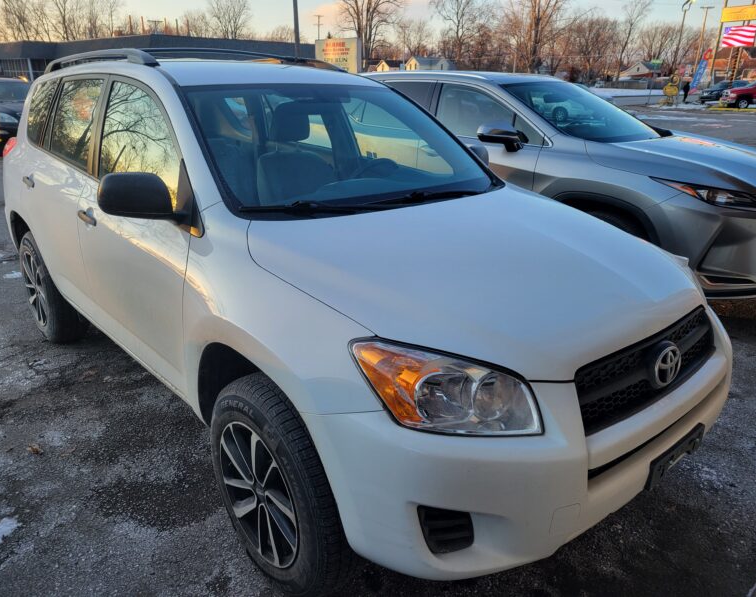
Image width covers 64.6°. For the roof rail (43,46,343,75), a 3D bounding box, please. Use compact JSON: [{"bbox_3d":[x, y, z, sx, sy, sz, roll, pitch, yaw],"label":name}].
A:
[{"bbox_3d":[-1.119,-1.367,3.486,1.120,0.130,1.750,-16,25,-39],"label":"roof rail"}]

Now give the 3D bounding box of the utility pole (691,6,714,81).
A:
[{"bbox_3d":[40.890,-31.392,76.196,1.900,10.401,0.350,0,20,0],"label":"utility pole"}]

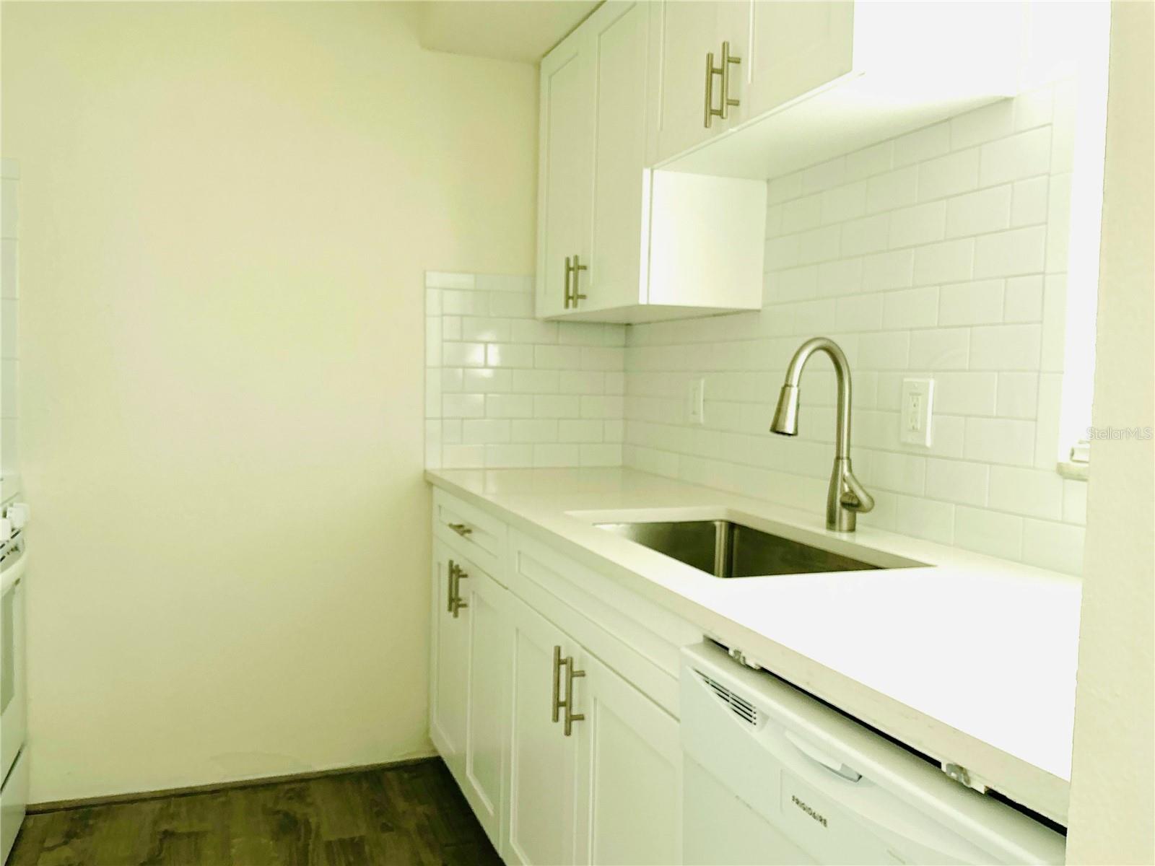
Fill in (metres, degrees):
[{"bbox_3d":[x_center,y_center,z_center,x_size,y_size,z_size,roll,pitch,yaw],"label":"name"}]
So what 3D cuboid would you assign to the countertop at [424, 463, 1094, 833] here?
[{"bbox_3d":[0.259,0.200,1.833,0.650,0.033,2.330,0,4,-21],"label":"countertop"}]

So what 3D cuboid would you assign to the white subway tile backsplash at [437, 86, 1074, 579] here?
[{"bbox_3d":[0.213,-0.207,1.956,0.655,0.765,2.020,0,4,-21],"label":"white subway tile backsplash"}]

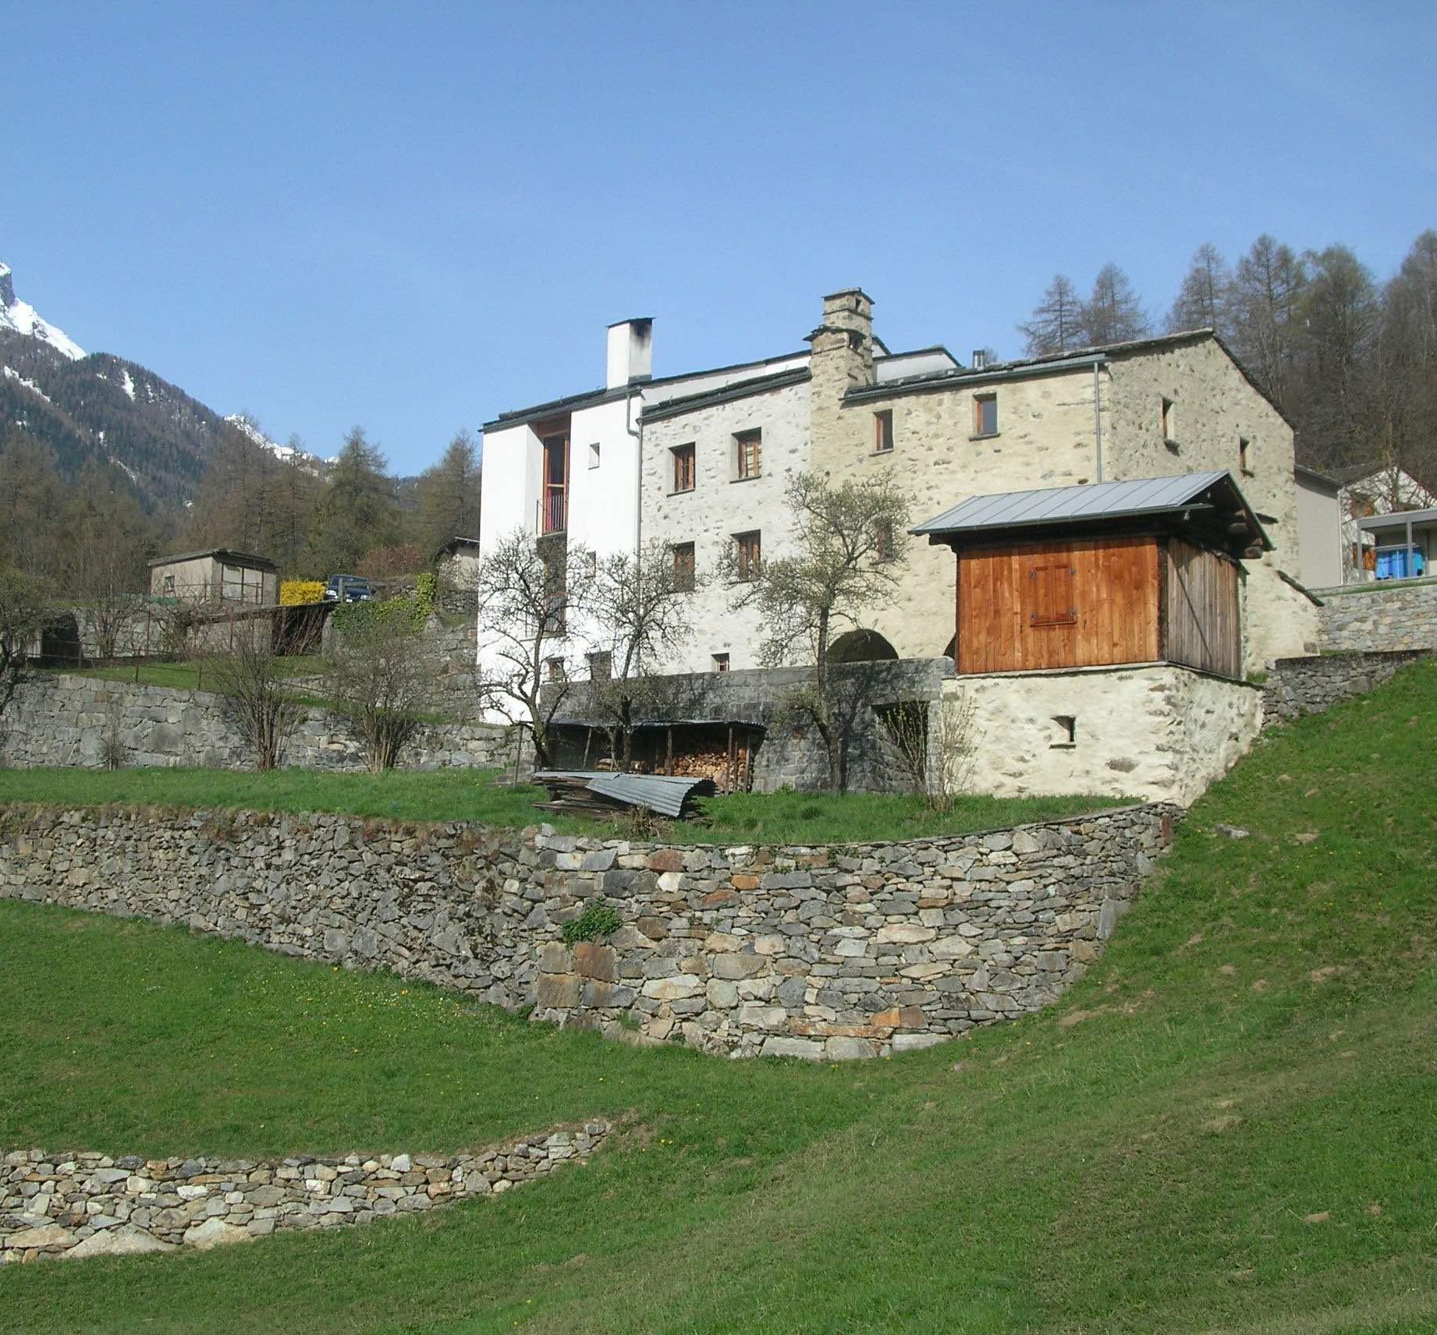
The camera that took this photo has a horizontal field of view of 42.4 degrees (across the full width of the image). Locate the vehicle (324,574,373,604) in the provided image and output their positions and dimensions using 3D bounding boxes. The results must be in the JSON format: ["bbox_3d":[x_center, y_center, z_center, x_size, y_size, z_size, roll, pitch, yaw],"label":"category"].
[{"bbox_3d":[-13.548,-2.627,67.861,1.750,1.550,4.200,3,-8,-18],"label":"vehicle"}]

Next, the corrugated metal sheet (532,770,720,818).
[{"bbox_3d":[-1.943,2.575,38.279,3.400,0.800,1.300,-3,-8,23],"label":"corrugated metal sheet"}]

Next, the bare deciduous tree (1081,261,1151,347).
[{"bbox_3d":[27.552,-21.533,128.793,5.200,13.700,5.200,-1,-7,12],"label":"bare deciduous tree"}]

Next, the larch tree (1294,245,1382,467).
[{"bbox_3d":[40.558,-20.486,121.620,5.600,15.100,5.600,-2,-8,19],"label":"larch tree"}]

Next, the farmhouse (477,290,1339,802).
[{"bbox_3d":[4.483,-2.130,49.345,20.800,13.000,15.200,-5,-9,36],"label":"farmhouse"}]

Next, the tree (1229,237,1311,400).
[{"bbox_3d":[36.633,-21.872,123.808,5.200,14.600,5.200,-2,-8,17],"label":"tree"}]

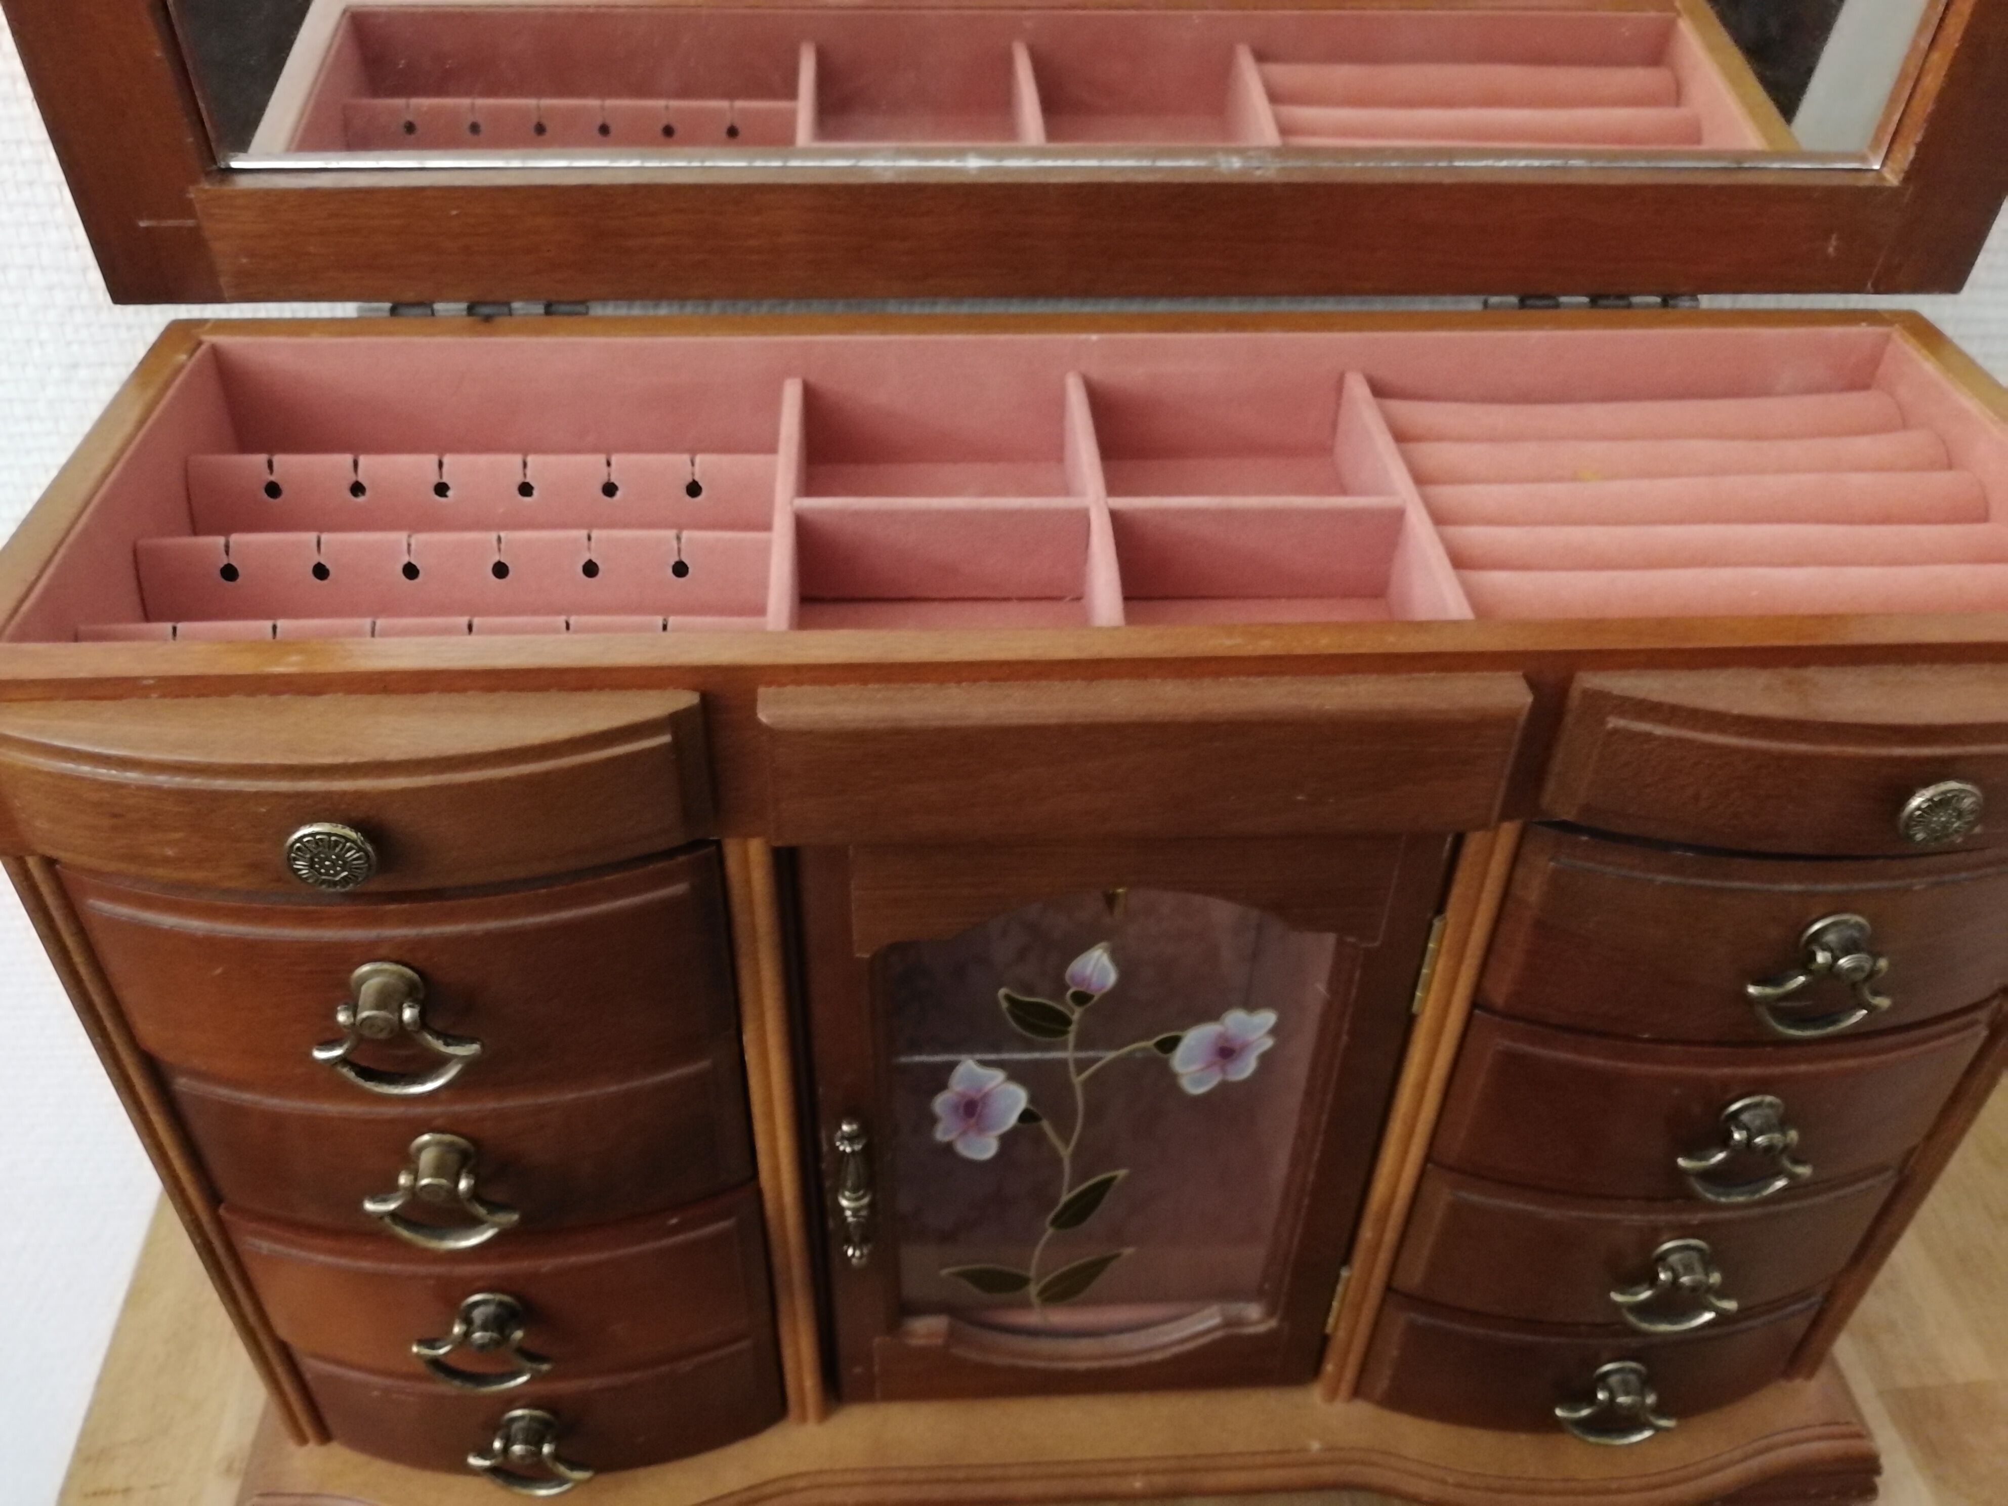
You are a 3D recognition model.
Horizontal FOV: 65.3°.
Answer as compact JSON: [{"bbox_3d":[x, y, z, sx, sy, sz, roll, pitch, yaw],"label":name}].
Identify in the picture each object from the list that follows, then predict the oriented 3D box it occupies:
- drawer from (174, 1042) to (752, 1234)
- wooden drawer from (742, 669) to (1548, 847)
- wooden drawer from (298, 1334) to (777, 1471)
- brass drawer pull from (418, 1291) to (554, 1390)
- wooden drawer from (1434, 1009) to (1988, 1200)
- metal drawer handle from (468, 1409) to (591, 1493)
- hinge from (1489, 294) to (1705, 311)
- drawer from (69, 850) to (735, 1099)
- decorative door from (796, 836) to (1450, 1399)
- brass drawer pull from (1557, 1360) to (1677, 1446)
[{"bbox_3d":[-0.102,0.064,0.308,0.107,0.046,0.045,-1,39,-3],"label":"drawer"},{"bbox_3d":[0.021,0.001,0.241,0.115,0.027,0.012,-1,39,-3],"label":"wooden drawer"},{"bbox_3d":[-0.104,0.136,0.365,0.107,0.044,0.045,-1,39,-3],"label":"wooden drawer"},{"bbox_3d":[-0.105,0.120,0.319,0.026,0.025,0.010,-1,39,-3],"label":"brass drawer pull"},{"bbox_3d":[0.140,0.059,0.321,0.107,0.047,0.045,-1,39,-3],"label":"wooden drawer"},{"bbox_3d":[-0.104,0.155,0.347,0.026,0.025,0.010,-1,39,-3],"label":"metal drawer handle"},{"bbox_3d":[0.125,-0.096,0.333,0.047,0.005,0.005,-1,39,-3],"label":"hinge"},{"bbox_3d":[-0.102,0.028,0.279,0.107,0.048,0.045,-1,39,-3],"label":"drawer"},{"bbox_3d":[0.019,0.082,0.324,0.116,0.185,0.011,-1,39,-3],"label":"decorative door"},{"bbox_3d":[0.140,0.150,0.360,0.028,0.024,0.010,-1,39,-3],"label":"brass drawer pull"}]

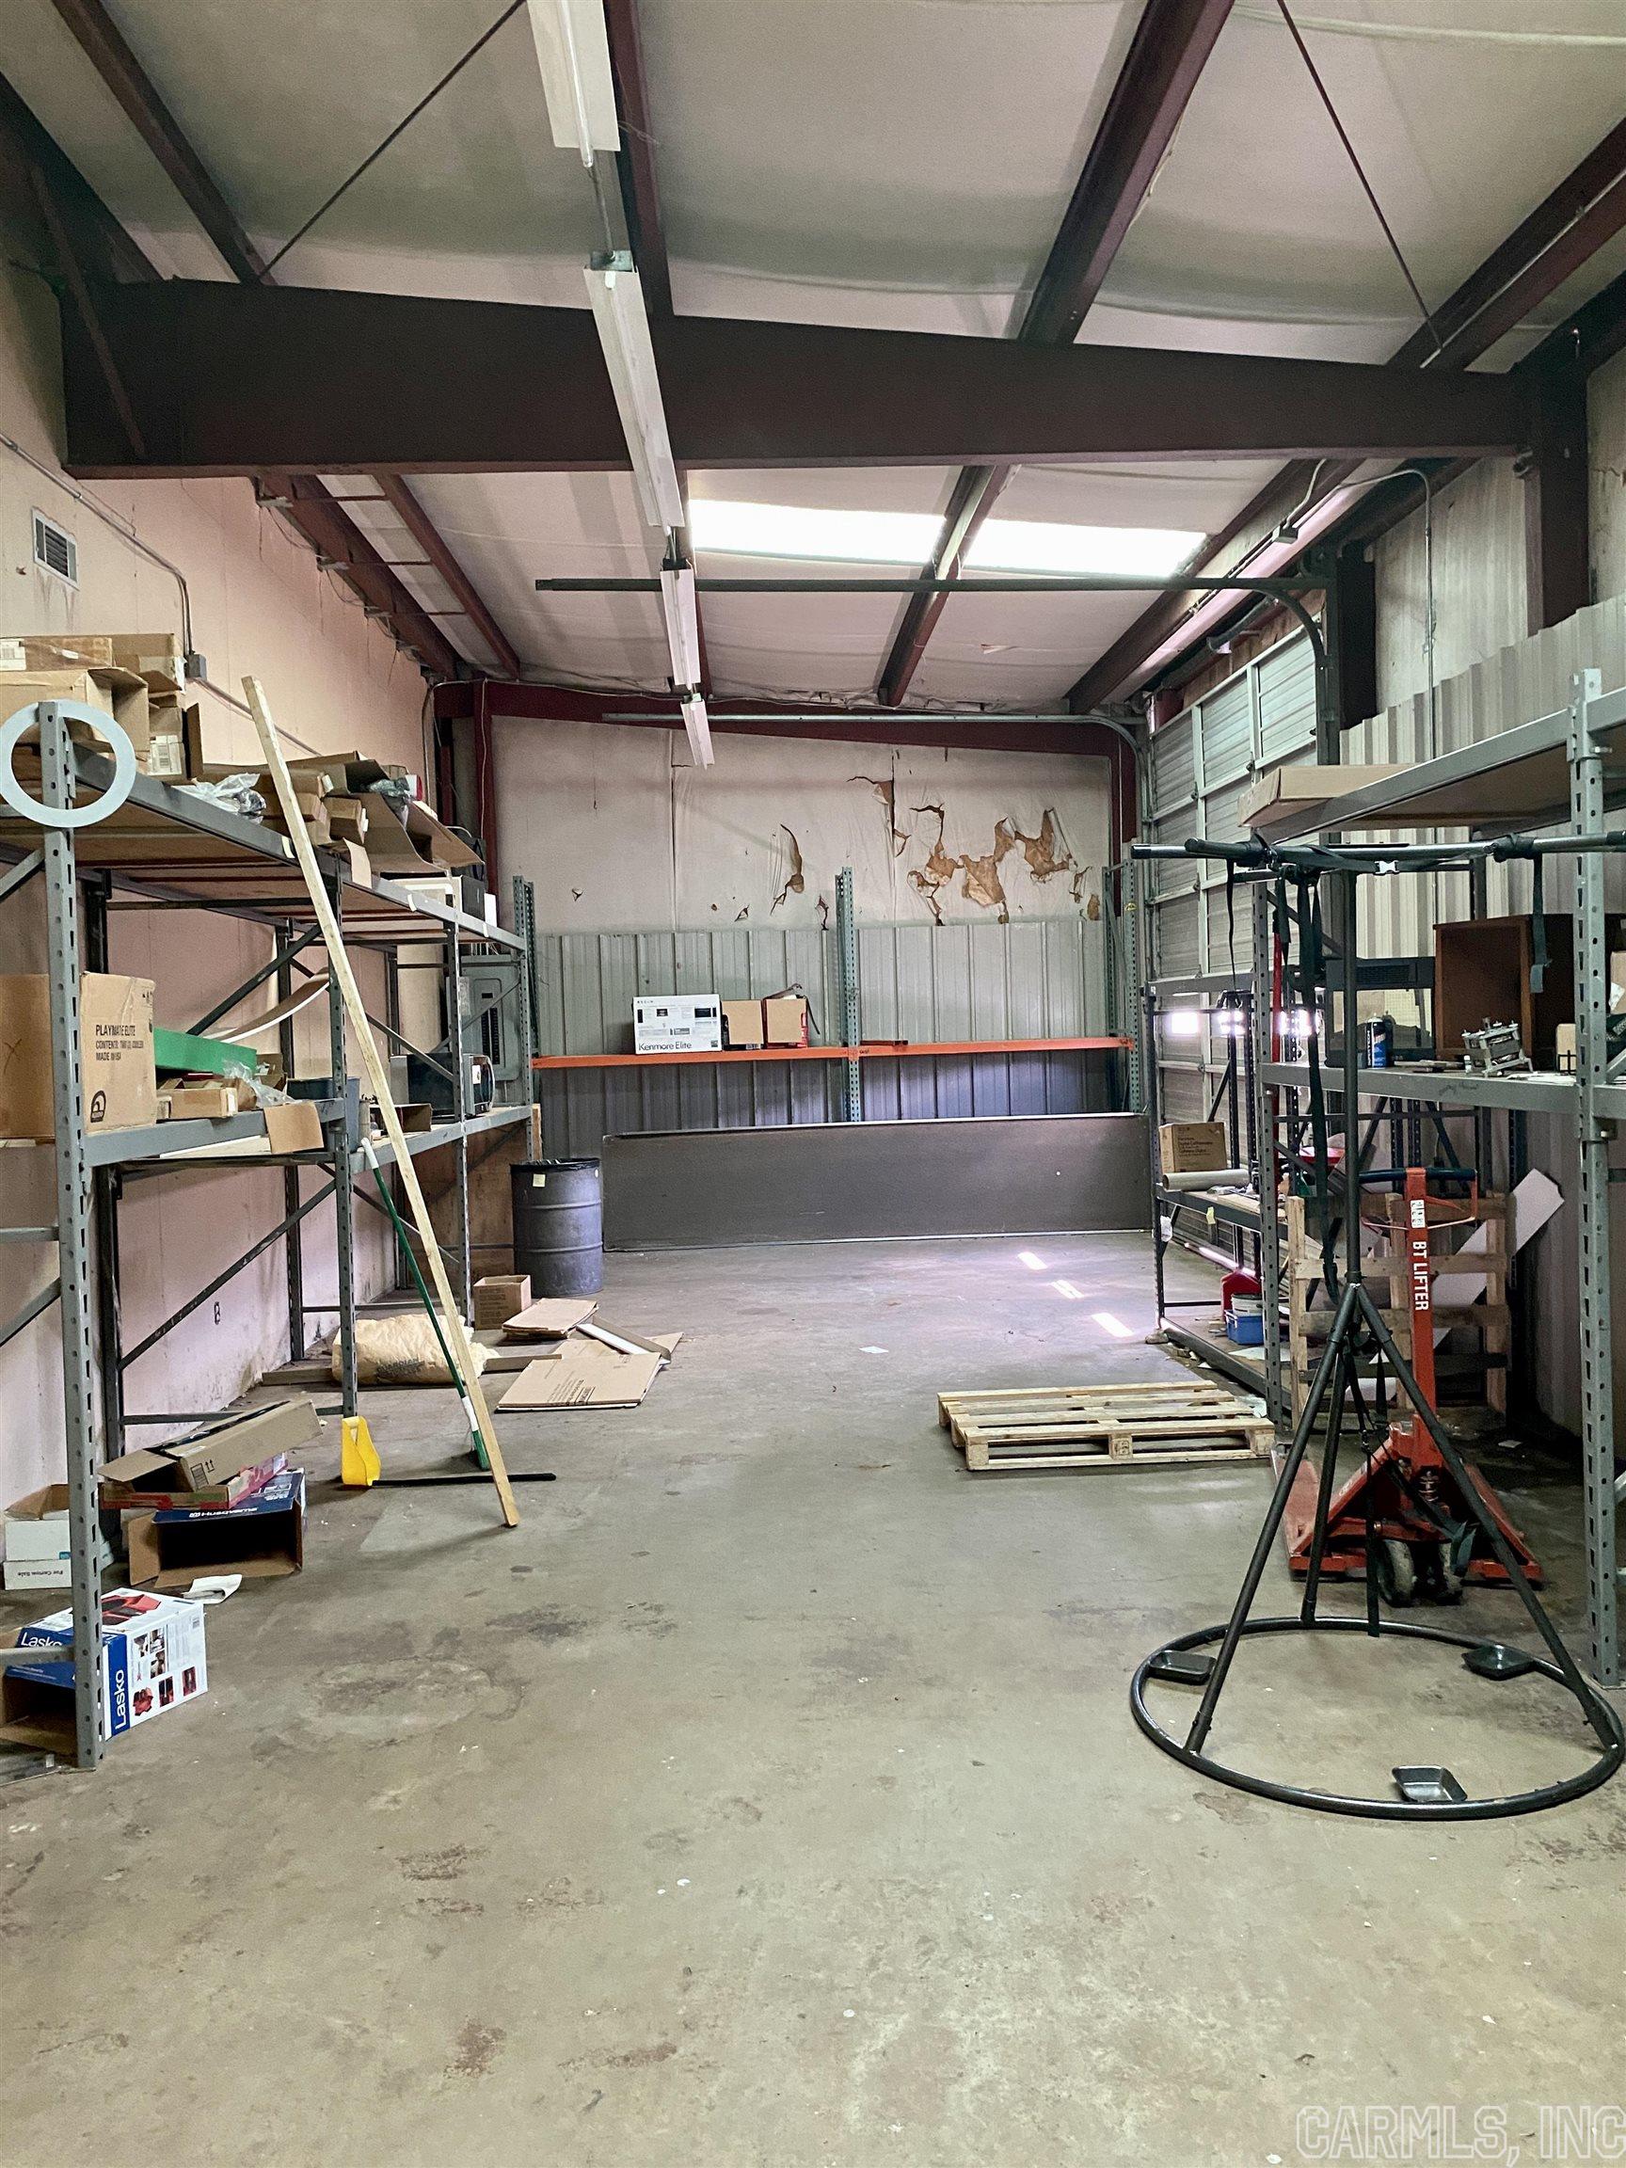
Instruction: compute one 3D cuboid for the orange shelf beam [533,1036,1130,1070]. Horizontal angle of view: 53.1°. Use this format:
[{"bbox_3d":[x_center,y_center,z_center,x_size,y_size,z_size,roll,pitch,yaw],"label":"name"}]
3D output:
[{"bbox_3d":[0.159,-0.247,12.589,4.700,0.080,0.060,-2,2,-3],"label":"orange shelf beam"}]

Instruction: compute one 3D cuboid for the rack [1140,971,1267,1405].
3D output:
[{"bbox_3d":[2.097,0.413,7.600,0.500,1.850,2.200,-2,2,-3],"label":"rack"}]

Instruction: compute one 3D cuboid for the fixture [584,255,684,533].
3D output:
[{"bbox_3d":[-0.597,-2.355,5.794,0.156,0.095,2.430,-2,2,-1],"label":"fixture"}]

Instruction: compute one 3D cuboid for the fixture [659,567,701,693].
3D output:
[{"bbox_3d":[-0.703,-2.452,8.863,0.156,0.095,2.430,-2,2,-3],"label":"fixture"}]

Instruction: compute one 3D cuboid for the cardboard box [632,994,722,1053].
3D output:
[{"bbox_3d":[-1.044,-0.469,12.807,0.661,0.423,0.500,-2,2,-3],"label":"cardboard box"}]

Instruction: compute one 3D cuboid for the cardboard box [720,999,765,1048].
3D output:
[{"bbox_3d":[-0.543,-0.463,12.780,0.321,0.383,0.360,-2,2,-3],"label":"cardboard box"}]

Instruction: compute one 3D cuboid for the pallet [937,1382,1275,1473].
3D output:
[{"bbox_3d":[1.131,1.341,6.394,1.165,0.135,0.751,-2,2,-3],"label":"pallet"}]

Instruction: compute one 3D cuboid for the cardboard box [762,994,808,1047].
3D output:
[{"bbox_3d":[-0.212,-0.479,12.795,0.341,0.392,0.360,-2,2,-3],"label":"cardboard box"}]

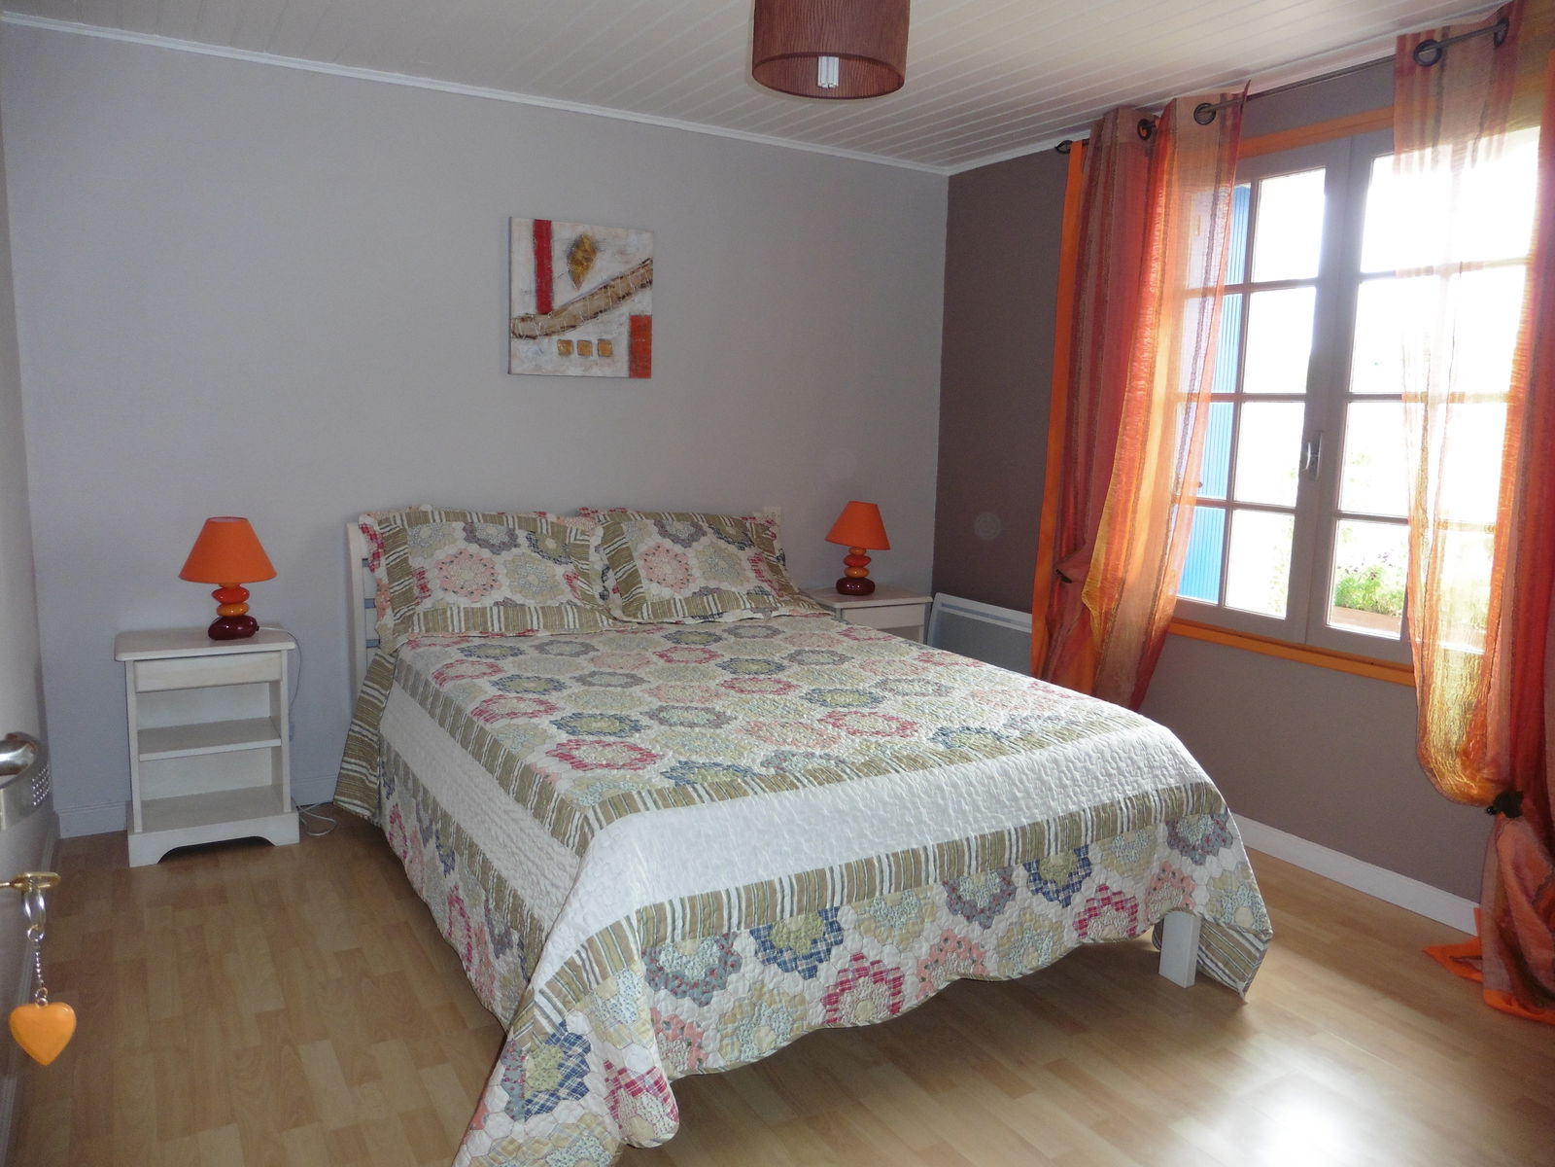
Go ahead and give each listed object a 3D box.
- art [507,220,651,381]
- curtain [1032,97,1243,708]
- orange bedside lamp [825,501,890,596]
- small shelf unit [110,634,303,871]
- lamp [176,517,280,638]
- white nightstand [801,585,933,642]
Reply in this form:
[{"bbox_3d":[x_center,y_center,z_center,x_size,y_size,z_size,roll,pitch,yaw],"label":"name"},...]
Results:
[{"bbox_3d":[-0.668,-0.970,3.714,0.517,0.510,0.031,-4,10,-31],"label":"art"},{"bbox_3d":[1.139,-0.372,3.573,0.154,2.262,0.688,-4,10,-31],"label":"curtain"},{"bbox_3d":[0.304,-0.132,4.173,0.252,0.342,0.252,2,9,0],"label":"orange bedside lamp"},{"bbox_3d":[-1.665,0.452,3.164,0.440,0.608,0.321,-4,10,-31],"label":"small shelf unit"},{"bbox_3d":[-1.578,-0.016,3.097,0.252,0.342,0.252,-4,10,-31],"label":"lamp"},{"bbox_3d":[0.317,0.342,4.207,0.440,0.608,0.321,-4,10,-31],"label":"white nightstand"}]

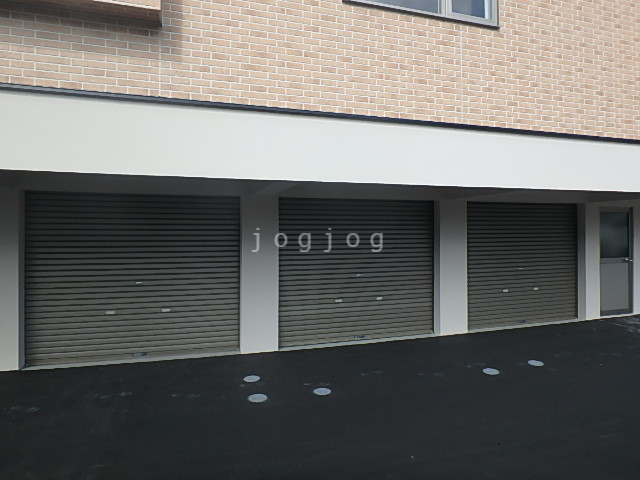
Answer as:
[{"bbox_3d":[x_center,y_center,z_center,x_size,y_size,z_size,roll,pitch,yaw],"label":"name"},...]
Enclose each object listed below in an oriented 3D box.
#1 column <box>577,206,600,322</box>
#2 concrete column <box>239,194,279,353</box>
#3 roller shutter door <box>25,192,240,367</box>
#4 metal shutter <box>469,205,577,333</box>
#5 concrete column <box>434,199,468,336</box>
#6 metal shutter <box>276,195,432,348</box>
[{"bbox_3d":[5.025,0.369,7.983,0.350,2.150,0.230,0,0,-18],"label":"column"},{"bbox_3d":[-0.908,0.485,6.260,0.521,2.244,0.420,0,0,-18],"label":"concrete column"},{"bbox_3d":[-2.410,0.485,5.718,2.665,2.195,0.100,0,0,-18],"label":"roller shutter door"},{"bbox_3d":[3.615,0.404,7.634,2.590,2.170,0.100,0,0,-18],"label":"metal shutter"},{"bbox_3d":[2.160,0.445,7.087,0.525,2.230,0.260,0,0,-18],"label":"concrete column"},{"bbox_3d":[0.638,0.475,6.739,2.646,2.225,0.080,0,0,-18],"label":"metal shutter"}]

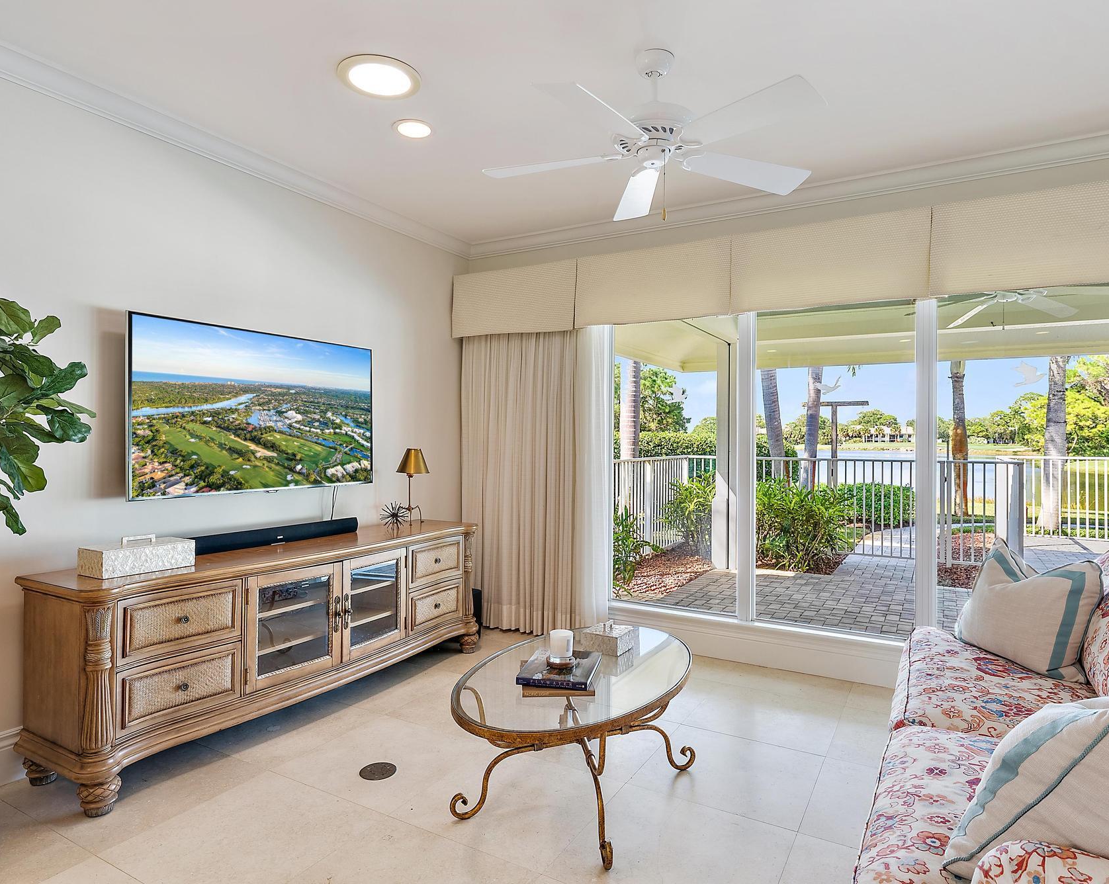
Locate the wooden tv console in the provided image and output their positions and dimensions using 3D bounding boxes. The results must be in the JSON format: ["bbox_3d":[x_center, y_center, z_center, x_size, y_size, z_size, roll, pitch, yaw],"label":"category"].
[{"bbox_3d":[-1.245,0.896,3.256,0.563,0.777,2.146,0,0,30],"label":"wooden tv console"}]

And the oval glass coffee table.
[{"bbox_3d":[0.104,1.060,2.438,0.701,0.464,1.210,0,0,31],"label":"oval glass coffee table"}]

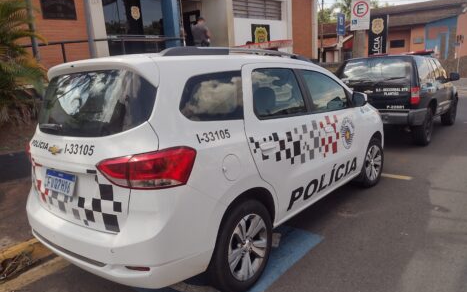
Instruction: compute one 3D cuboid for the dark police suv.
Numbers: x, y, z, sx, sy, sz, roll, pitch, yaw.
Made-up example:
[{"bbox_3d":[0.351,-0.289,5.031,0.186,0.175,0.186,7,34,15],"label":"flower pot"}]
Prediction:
[{"bbox_3d":[3.816,-1.168,8.249,1.800,1.750,4.650,5,14,38],"label":"dark police suv"}]

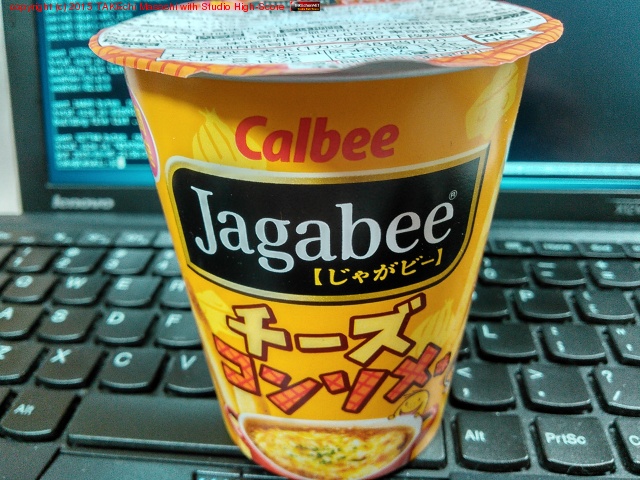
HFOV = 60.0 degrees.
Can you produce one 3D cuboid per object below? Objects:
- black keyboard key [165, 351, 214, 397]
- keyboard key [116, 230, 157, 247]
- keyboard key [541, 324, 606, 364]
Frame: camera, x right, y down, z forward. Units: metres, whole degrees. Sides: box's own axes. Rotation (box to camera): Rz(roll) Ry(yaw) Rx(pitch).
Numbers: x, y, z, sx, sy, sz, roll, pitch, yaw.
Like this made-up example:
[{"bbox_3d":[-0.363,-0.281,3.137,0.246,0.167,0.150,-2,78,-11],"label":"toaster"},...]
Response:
[{"bbox_3d":[-0.033,0.037,0.154,0.016,0.003,0.015,1,31,6],"label":"black keyboard key"},{"bbox_3d":[-0.072,0.000,0.219,0.014,0.003,0.009,1,31,6],"label":"keyboard key"},{"bbox_3d":[0.072,0.029,0.159,0.015,0.003,0.014,1,32,6],"label":"keyboard key"}]

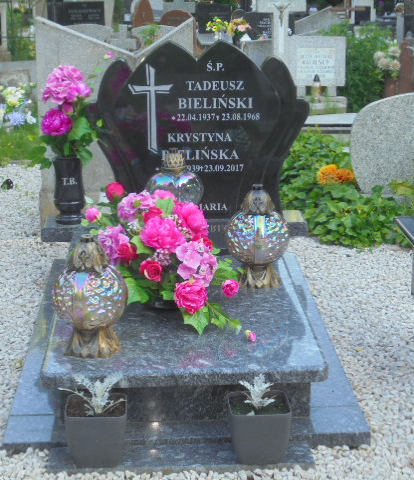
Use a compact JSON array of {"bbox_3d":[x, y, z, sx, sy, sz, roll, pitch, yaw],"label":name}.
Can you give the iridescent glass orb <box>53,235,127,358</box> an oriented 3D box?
[{"bbox_3d":[-0.342,0.154,3.048,0.220,0.347,0.220,-1,18,-3],"label":"iridescent glass orb"}]

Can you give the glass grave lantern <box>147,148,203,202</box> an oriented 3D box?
[{"bbox_3d":[-0.126,-0.184,4.032,0.227,0.343,0.131,-1,18,-3],"label":"glass grave lantern"}]

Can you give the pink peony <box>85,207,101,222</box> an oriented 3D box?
[{"bbox_3d":[-0.386,-0.087,3.518,0.054,0.054,0.054,-1,18,-3],"label":"pink peony"}]

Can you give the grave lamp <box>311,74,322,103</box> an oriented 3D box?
[{"bbox_3d":[0.846,-1.171,8.000,0.073,0.221,0.075,0,18,0],"label":"grave lamp"}]

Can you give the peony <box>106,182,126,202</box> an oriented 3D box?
[{"bbox_3d":[-0.312,-0.162,3.532,0.065,0.068,0.065,-1,18,-3],"label":"peony"}]

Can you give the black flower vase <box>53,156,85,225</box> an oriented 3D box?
[{"bbox_3d":[-0.582,-0.208,4.319,0.130,0.273,0.130,-1,18,-3],"label":"black flower vase"}]

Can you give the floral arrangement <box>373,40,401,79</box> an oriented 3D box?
[{"bbox_3d":[1.501,-1.499,8.600,0.228,0.322,0.220,0,18,0],"label":"floral arrangement"}]

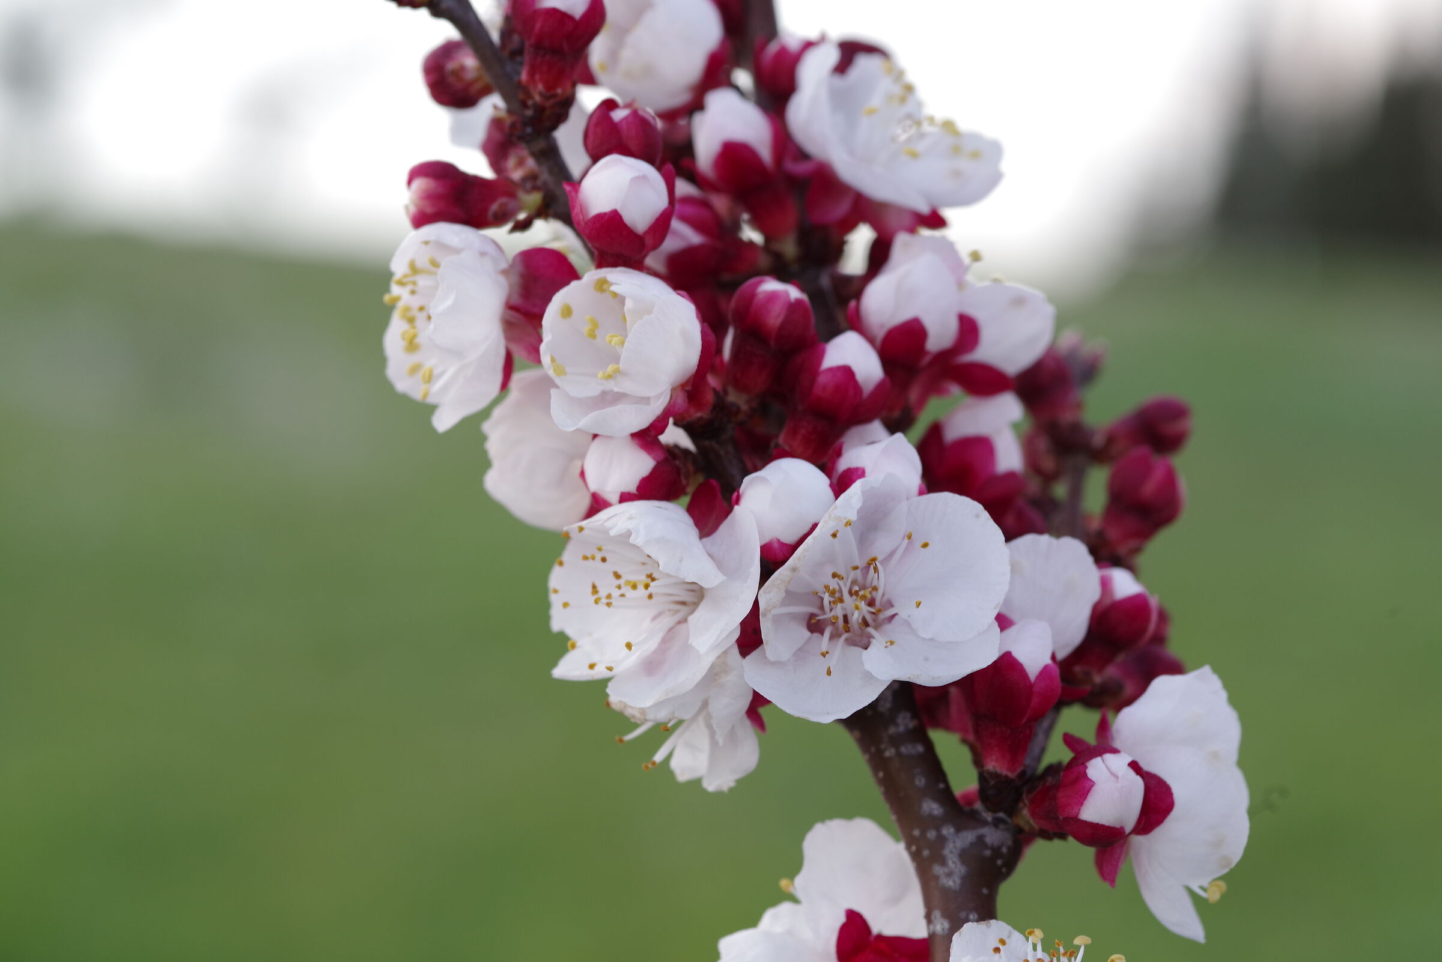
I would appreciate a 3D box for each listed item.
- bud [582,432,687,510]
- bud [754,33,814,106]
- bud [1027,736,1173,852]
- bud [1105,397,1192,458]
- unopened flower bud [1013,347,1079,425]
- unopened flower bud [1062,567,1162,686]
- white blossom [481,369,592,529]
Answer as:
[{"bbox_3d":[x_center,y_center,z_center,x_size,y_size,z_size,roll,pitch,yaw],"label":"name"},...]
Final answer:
[{"bbox_3d":[-0.009,-0.001,0.405,0.009,0.009,0.012,4,0,41],"label":"bud"},{"bbox_3d":[0.007,-0.046,0.445,0.008,0.009,0.008,6,6,0],"label":"bud"},{"bbox_3d":[0.040,0.033,0.423,0.011,0.011,0.015,0,-9,-43],"label":"bud"},{"bbox_3d":[0.048,-0.006,0.455,0.011,0.006,0.006,-28,7,9],"label":"bud"},{"bbox_3d":[0.037,-0.011,0.455,0.007,0.009,0.007,-21,0,0],"label":"unopened flower bud"},{"bbox_3d":[0.041,0.015,0.420,0.009,0.013,0.009,26,15,0],"label":"unopened flower bud"},{"bbox_3d":[-0.016,-0.003,0.421,0.011,0.018,0.018,-11,-5,38],"label":"white blossom"}]

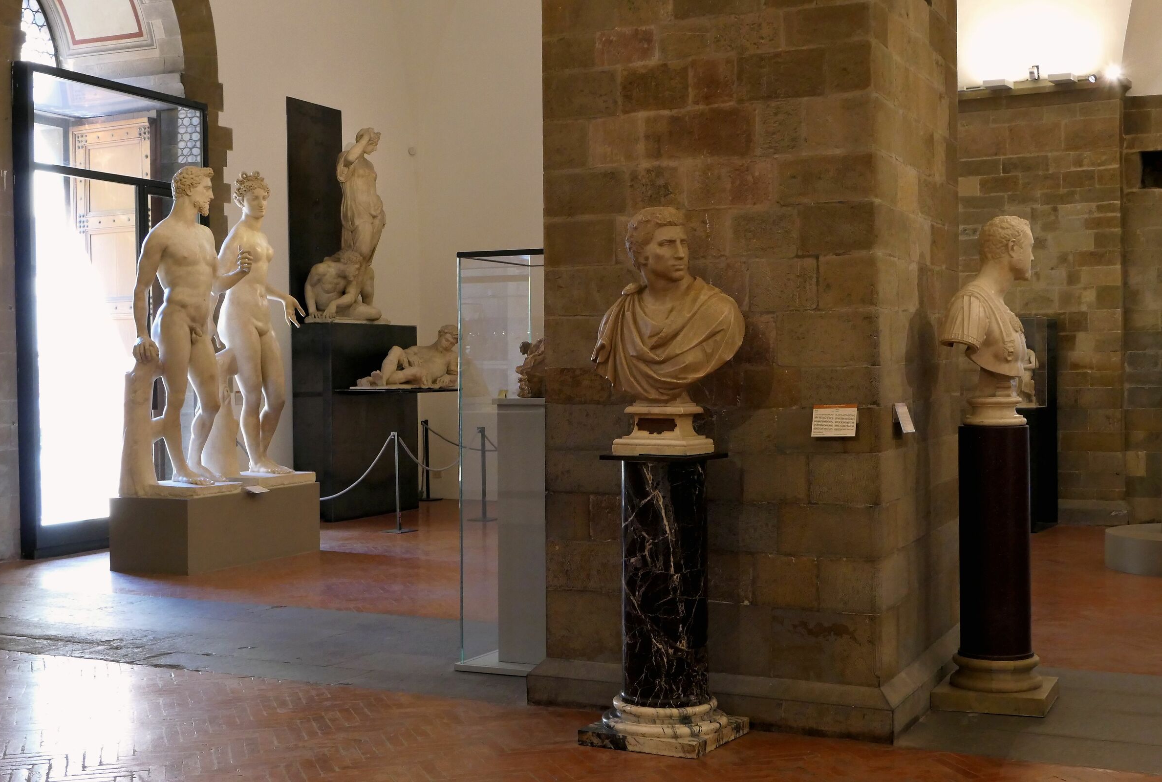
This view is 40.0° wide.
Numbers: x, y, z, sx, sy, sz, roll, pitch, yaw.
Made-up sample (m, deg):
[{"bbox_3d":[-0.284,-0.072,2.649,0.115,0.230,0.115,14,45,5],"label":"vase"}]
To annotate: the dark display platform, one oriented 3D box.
[{"bbox_3d":[-2.110,0.259,14.938,0.430,1.780,1.450,0,1,25],"label":"dark display platform"}]

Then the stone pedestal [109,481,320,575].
[{"bbox_3d":[-2.629,0.973,11.633,0.640,0.515,1.515,0,1,25],"label":"stone pedestal"}]

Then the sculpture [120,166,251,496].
[{"bbox_3d":[-2.768,-0.426,11.258,0.600,2.309,0.660,0,2,28],"label":"sculpture"}]

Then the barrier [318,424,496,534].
[{"bbox_3d":[-1.544,0.755,13.871,1.600,0.830,0.800,-1,1,-15],"label":"barrier"}]

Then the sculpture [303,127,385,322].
[{"bbox_3d":[-2.172,-1.530,14.738,0.450,1.807,0.820,0,2,27],"label":"sculpture"}]

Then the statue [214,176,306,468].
[{"bbox_3d":[-2.449,-0.467,11.992,0.570,2.351,0.630,0,2,30],"label":"statue"}]

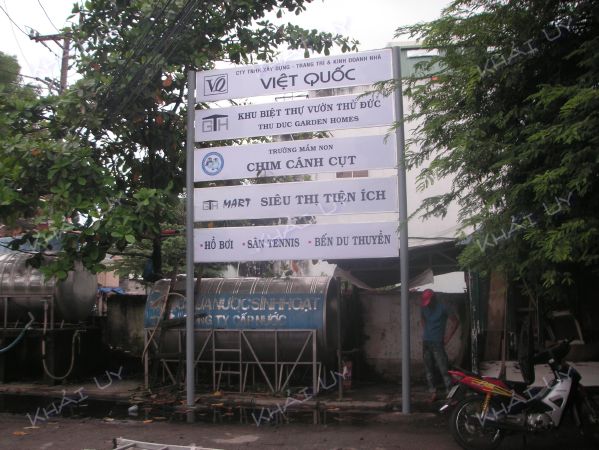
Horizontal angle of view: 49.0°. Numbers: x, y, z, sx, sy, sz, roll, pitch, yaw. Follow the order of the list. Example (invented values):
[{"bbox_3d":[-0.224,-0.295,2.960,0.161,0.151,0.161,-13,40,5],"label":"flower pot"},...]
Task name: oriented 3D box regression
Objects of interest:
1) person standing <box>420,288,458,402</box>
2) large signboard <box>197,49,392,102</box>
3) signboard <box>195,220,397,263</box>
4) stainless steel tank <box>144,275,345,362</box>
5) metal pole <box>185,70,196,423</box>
[{"bbox_3d":[2.020,1.730,9.500,0.520,1.630,0.420,-4,-6,30],"label":"person standing"},{"bbox_3d":[-0.127,-2.176,9.746,3.043,0.510,0.060,-2,-7,14],"label":"large signboard"},{"bbox_3d":[-0.101,0.261,9.470,3.043,0.500,0.060,-2,-7,14],"label":"signboard"},{"bbox_3d":[-0.903,1.681,11.474,3.236,1.458,1.458,-2,-7,15],"label":"stainless steel tank"},{"bbox_3d":[-1.615,0.135,9.800,0.100,5.000,0.100,1,-6,-16],"label":"metal pole"}]

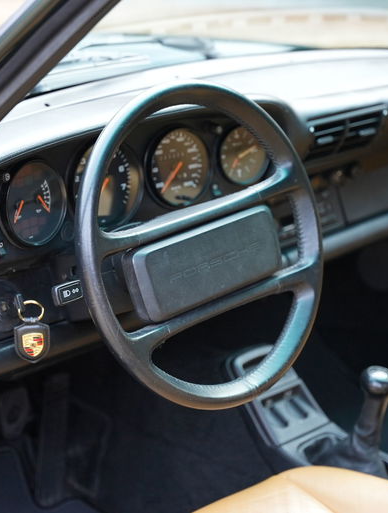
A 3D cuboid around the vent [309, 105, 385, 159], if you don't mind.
[{"bbox_3d":[0.195,-0.172,1.722,0.167,0.063,0.030,-18,43,-43],"label":"vent"}]

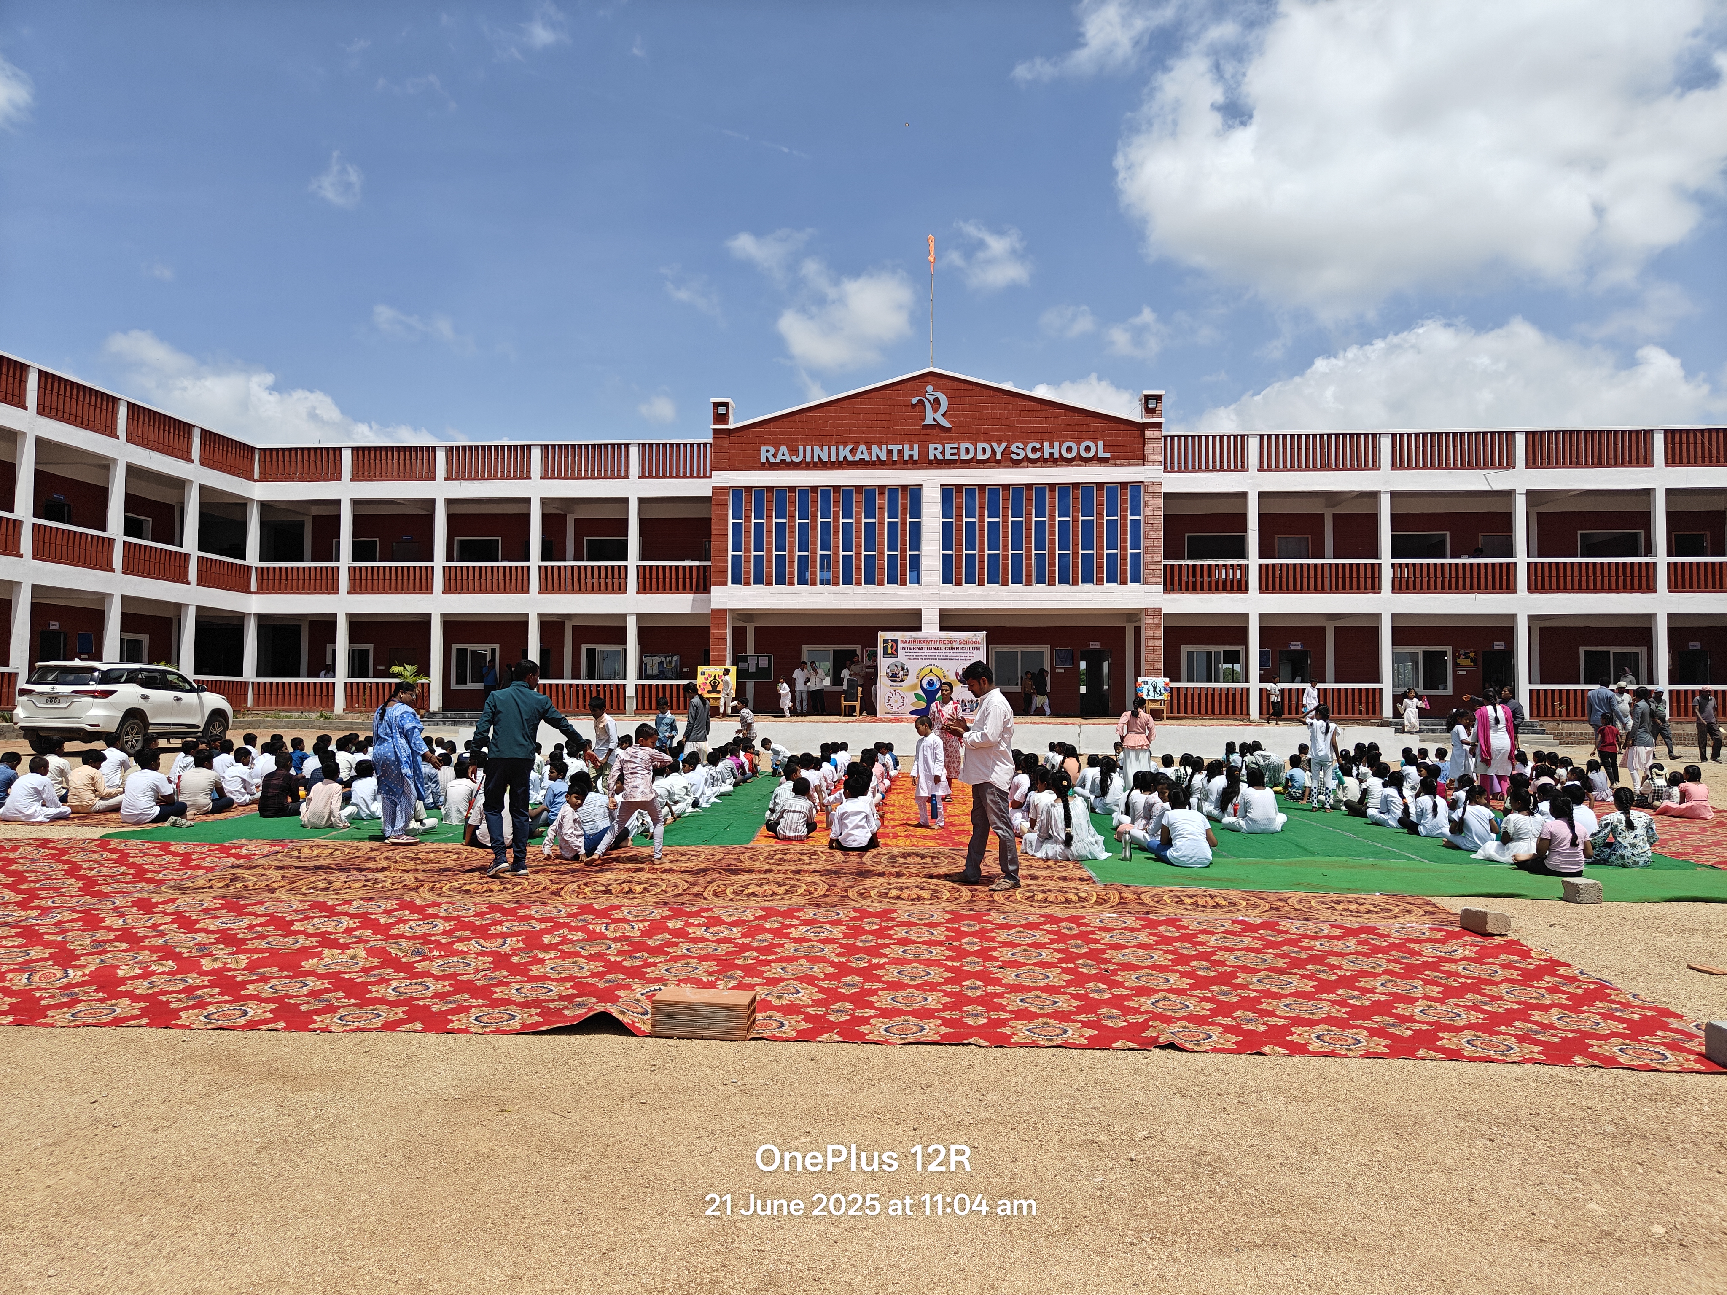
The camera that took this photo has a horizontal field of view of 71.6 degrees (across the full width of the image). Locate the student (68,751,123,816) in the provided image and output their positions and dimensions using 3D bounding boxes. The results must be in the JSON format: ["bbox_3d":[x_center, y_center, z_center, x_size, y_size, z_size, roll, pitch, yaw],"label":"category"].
[{"bbox_3d":[-8.741,1.511,13.664,0.460,0.710,0.540,-1,-2,24],"label":"student"}]

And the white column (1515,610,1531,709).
[{"bbox_3d":[18.439,0.472,33.500,0.280,2.920,0.280,0,-2,5],"label":"white column"}]

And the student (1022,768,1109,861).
[{"bbox_3d":[1.779,1.460,10.566,0.700,0.760,0.650,0,-2,-2],"label":"student"}]

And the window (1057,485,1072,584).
[{"bbox_3d":[5.703,-3.175,33.961,0.408,2.841,0.100,0,-2,5],"label":"window"}]

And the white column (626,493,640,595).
[{"bbox_3d":[-6.981,-3.097,36.385,0.280,3.075,0.300,0,-2,5],"label":"white column"}]

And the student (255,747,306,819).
[{"bbox_3d":[-6.516,1.524,13.516,0.520,0.730,0.580,0,-3,17],"label":"student"}]

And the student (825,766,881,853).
[{"bbox_3d":[-0.086,1.512,11.114,0.500,0.670,0.550,0,-2,2],"label":"student"}]

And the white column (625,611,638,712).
[{"bbox_3d":[-6.999,0.474,36.246,0.280,3.075,0.300,0,-2,5],"label":"white column"}]

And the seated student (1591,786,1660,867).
[{"bbox_3d":[6.578,1.530,10.343,0.500,0.670,0.480,0,-2,5],"label":"seated student"}]

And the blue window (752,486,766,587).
[{"bbox_3d":[-3.036,-3.221,34.900,0.400,2.830,0.100,0,-2,5],"label":"blue window"}]

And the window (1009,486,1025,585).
[{"bbox_3d":[4.381,-3.167,34.076,0.411,2.813,0.100,0,-2,5],"label":"window"}]

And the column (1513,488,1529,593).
[{"bbox_3d":[18.571,-3.001,33.795,0.310,3.031,0.290,0,-3,5],"label":"column"}]

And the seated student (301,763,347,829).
[{"bbox_3d":[-5.751,1.560,12.744,0.470,0.656,0.520,0,-2,8],"label":"seated student"}]

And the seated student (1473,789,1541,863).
[{"bbox_3d":[5.812,1.579,10.812,0.460,0.654,0.510,1,-3,-10],"label":"seated student"}]

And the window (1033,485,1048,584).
[{"bbox_3d":[5.024,-3.181,34.021,0.409,2.846,0.100,0,-2,5],"label":"window"}]

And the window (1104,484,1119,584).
[{"bbox_3d":[7.203,-3.269,34.743,0.407,2.885,0.100,0,-3,5],"label":"window"}]

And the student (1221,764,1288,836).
[{"bbox_3d":[4.199,1.625,12.850,0.650,0.668,0.560,0,-2,0],"label":"student"}]

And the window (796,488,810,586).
[{"bbox_3d":[-1.745,-3.211,34.800,0.400,2.830,0.100,0,-2,5],"label":"window"}]

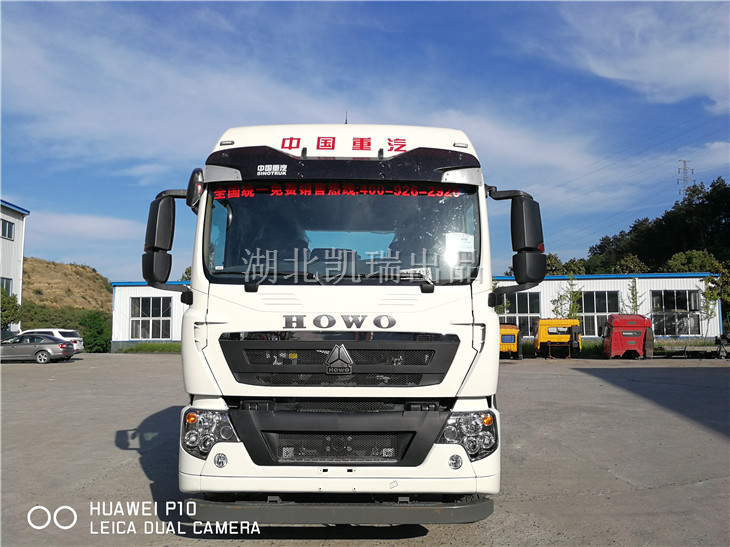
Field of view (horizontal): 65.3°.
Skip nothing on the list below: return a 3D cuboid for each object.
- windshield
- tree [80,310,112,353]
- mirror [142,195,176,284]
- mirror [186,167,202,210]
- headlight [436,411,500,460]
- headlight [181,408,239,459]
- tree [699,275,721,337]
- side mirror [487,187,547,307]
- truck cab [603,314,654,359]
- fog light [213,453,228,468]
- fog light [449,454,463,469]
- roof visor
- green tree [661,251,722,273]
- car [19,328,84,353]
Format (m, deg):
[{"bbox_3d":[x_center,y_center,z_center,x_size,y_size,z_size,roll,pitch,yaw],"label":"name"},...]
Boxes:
[{"bbox_3d":[-0.180,-0.312,4.327,2.110,0.850,0.330,0,-5,0],"label":"windshield"},{"bbox_3d":[-19.435,4.234,41.200,2.250,3.050,2.200,0,-5,0],"label":"tree"},{"bbox_3d":[-1.599,-0.265,4.430,0.220,0.680,0.165,-1,-5,13],"label":"mirror"},{"bbox_3d":[-1.242,-0.621,4.160,0.120,0.300,0.165,3,-6,-26],"label":"mirror"},{"bbox_3d":[0.731,1.159,4.060,0.420,0.340,0.250,0,-6,1],"label":"headlight"},{"bbox_3d":[-1.131,1.164,4.140,0.410,0.365,0.240,-1,-5,8],"label":"headlight"},{"bbox_3d":[21.788,2.325,36.000,1.300,4.200,1.300,0,-6,0],"label":"tree"},{"bbox_3d":[1.162,-0.210,4.350,0.430,0.880,0.260,0,-6,0],"label":"side mirror"},{"bbox_3d":[14.935,3.549,32.200,2.200,2.350,1.900,-1,-6,10],"label":"truck cab"},{"bbox_3d":[-1.007,1.310,3.980,0.100,0.102,0.070,-1,-6,6],"label":"fog light"},{"bbox_3d":[0.645,1.341,4.050,0.100,0.100,0.060,0,-5,0],"label":"fog light"},{"bbox_3d":[-0.162,-0.810,4.280,2.080,0.280,0.300,0,-5,0],"label":"roof visor"},{"bbox_3d":[28.681,2.025,50.000,5.000,8.000,5.000,0,-6,0],"label":"green tree"},{"bbox_3d":[-18.550,4.011,32.400,4.600,1.720,1.850,0,-6,-1],"label":"car"}]

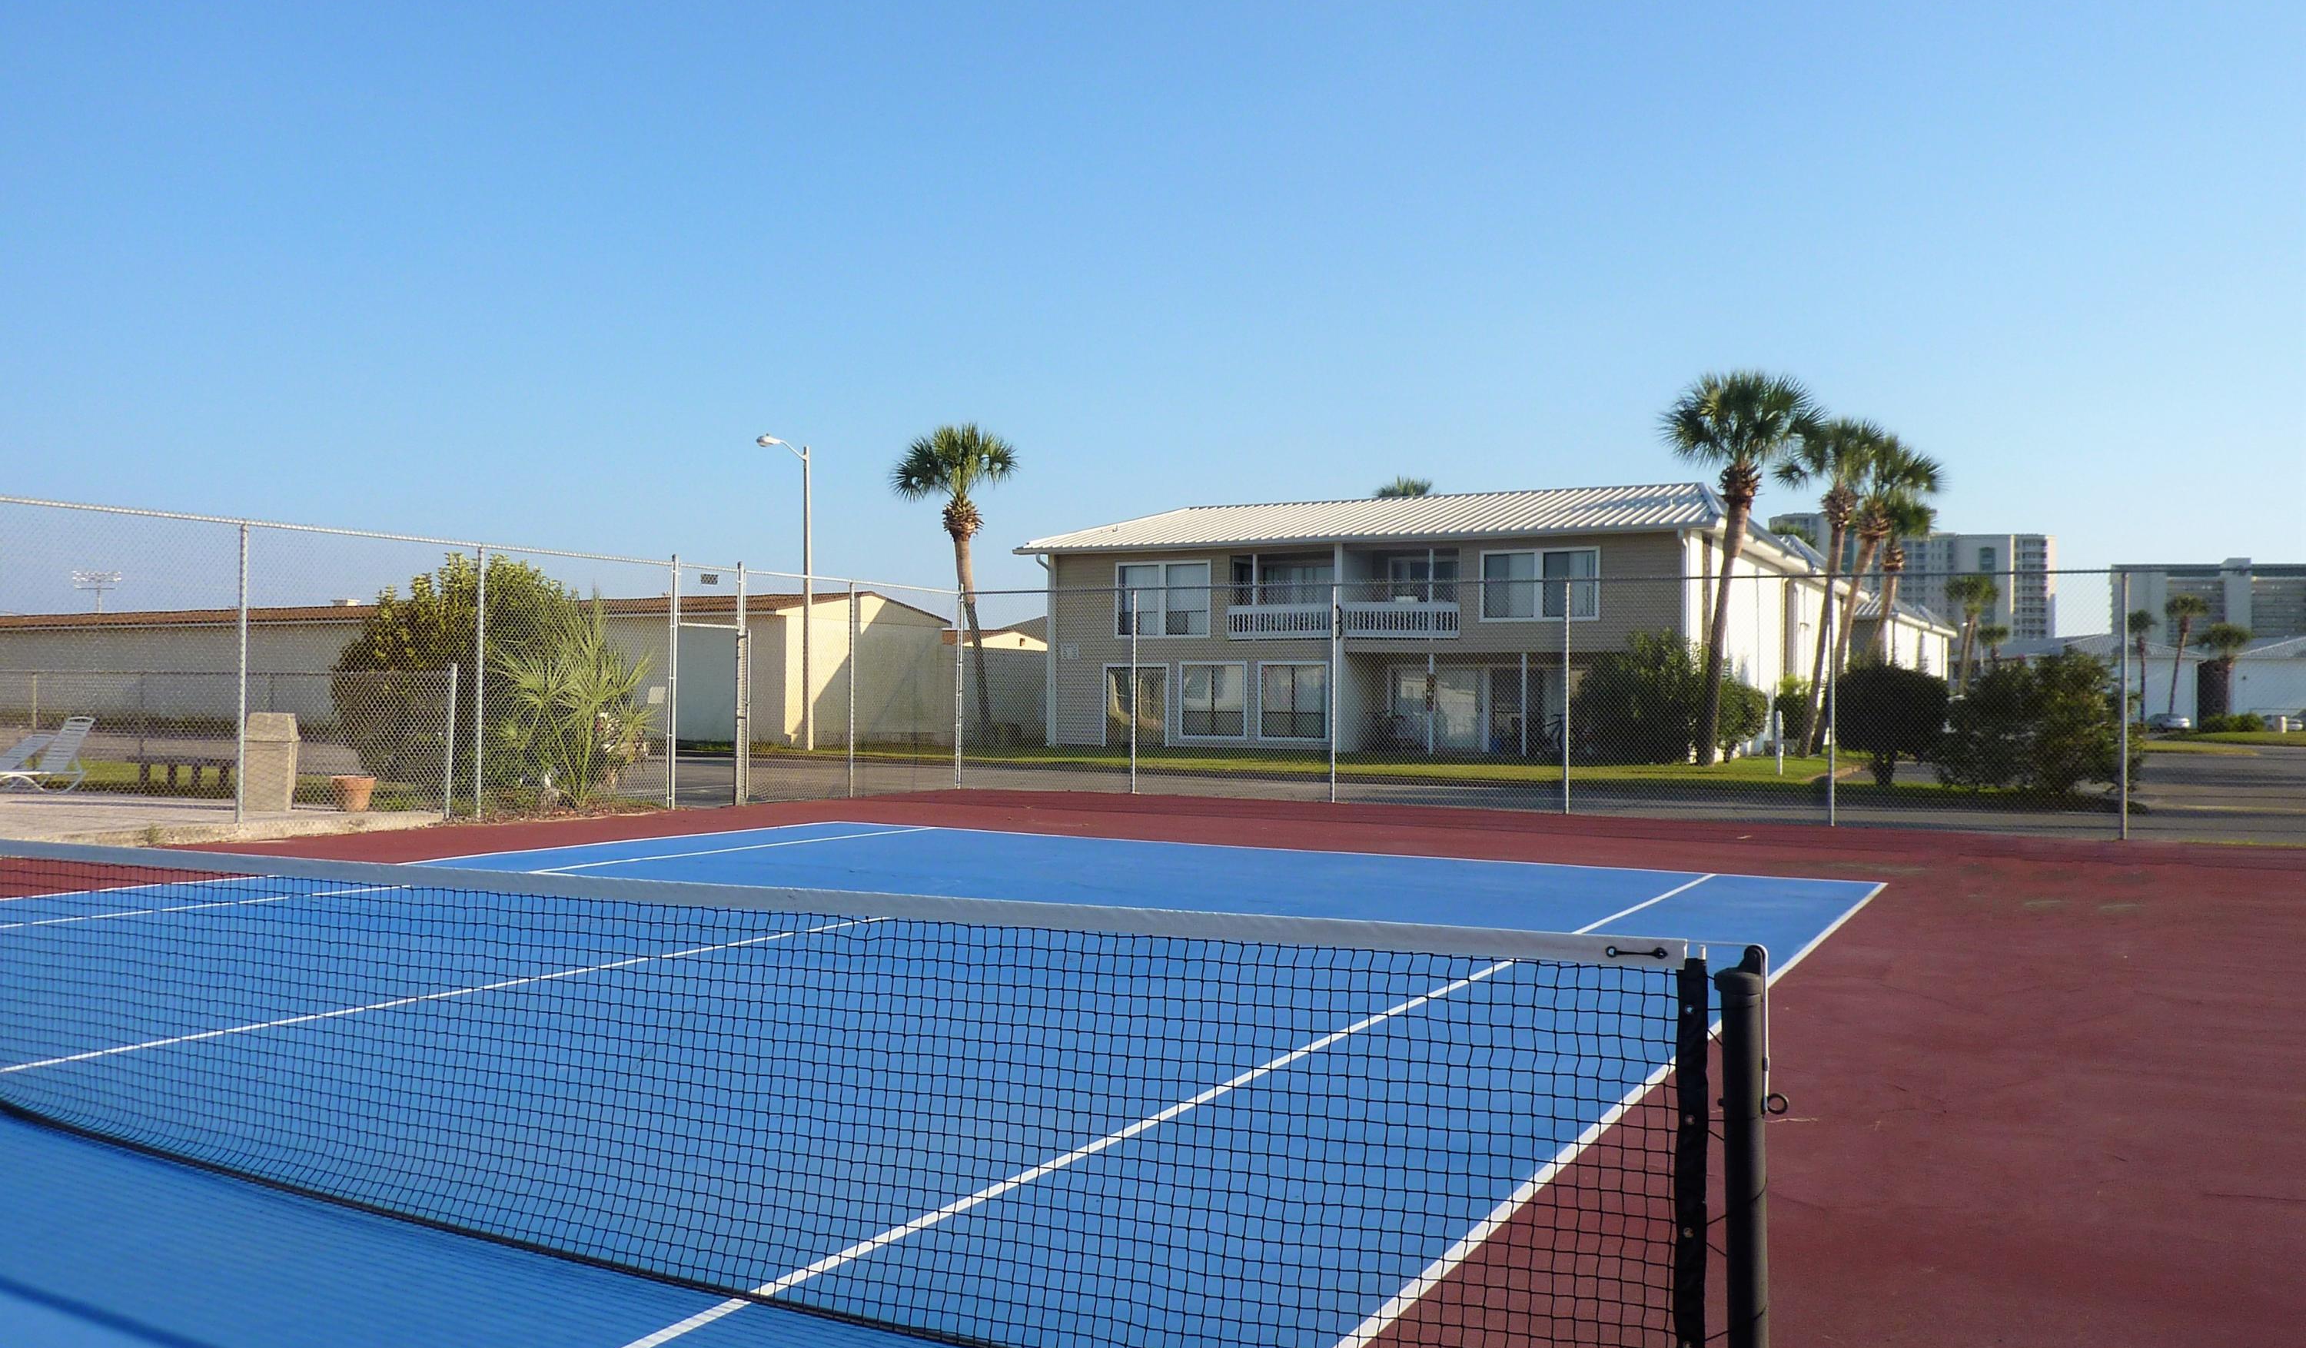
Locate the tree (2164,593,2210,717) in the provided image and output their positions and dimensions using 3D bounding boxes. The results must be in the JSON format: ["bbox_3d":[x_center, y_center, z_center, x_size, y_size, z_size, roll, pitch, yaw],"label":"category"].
[{"bbox_3d":[73.828,-1.030,119.000,3.347,9.655,3.300,0,-1,0],"label":"tree"}]

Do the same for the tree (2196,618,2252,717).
[{"bbox_3d":[73.377,-0.062,114.000,3.823,7.153,3.700,0,-1,0],"label":"tree"}]

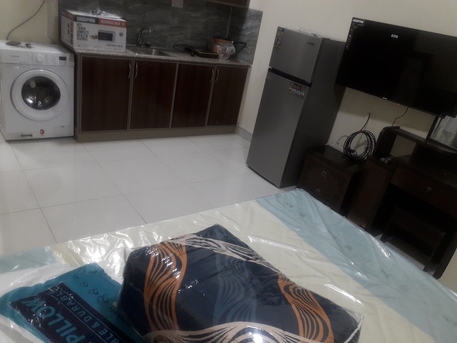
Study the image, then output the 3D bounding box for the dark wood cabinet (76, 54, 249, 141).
[{"bbox_3d":[-0.772,-0.908,4.163,2.020,0.880,0.570,-8,31,-37],"label":"dark wood cabinet"}]

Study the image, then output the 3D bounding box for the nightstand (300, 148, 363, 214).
[{"bbox_3d":[1.018,0.070,3.415,0.380,0.415,0.520,-8,31,-37],"label":"nightstand"}]

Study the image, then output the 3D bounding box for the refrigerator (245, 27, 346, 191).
[{"bbox_3d":[0.704,-0.607,3.540,0.565,1.405,0.505,-8,31,-37],"label":"refrigerator"}]

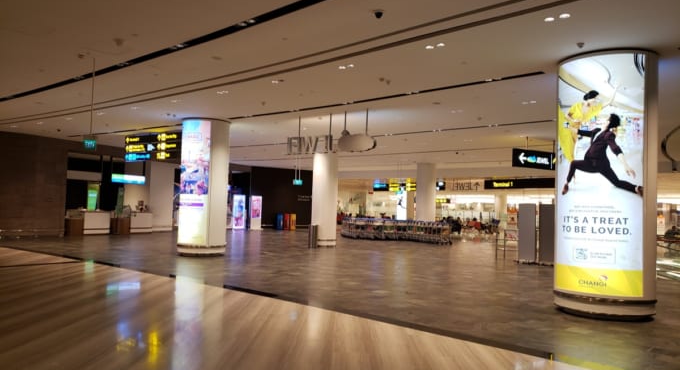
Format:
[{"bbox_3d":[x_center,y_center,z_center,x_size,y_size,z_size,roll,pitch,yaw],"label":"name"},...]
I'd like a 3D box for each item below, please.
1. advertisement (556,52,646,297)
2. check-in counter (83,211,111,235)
[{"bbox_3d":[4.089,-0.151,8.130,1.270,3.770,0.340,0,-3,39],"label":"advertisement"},{"bbox_3d":[-11.226,1.703,23.319,0.700,1.050,1.270,0,-3,38],"label":"check-in counter"}]

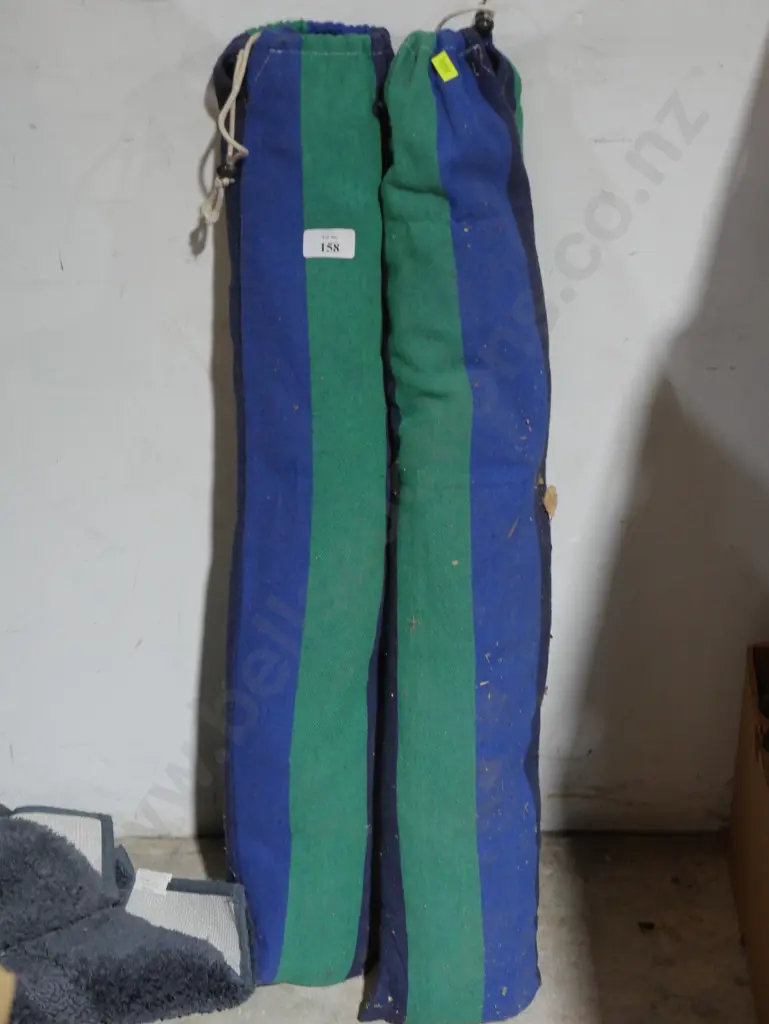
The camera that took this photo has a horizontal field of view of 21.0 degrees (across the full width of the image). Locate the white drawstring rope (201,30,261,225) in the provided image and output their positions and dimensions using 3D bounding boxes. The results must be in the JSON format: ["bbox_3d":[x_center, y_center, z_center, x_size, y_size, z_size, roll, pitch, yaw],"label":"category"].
[{"bbox_3d":[-0.120,-0.301,1.620,0.047,0.167,0.038,0,32,0],"label":"white drawstring rope"}]

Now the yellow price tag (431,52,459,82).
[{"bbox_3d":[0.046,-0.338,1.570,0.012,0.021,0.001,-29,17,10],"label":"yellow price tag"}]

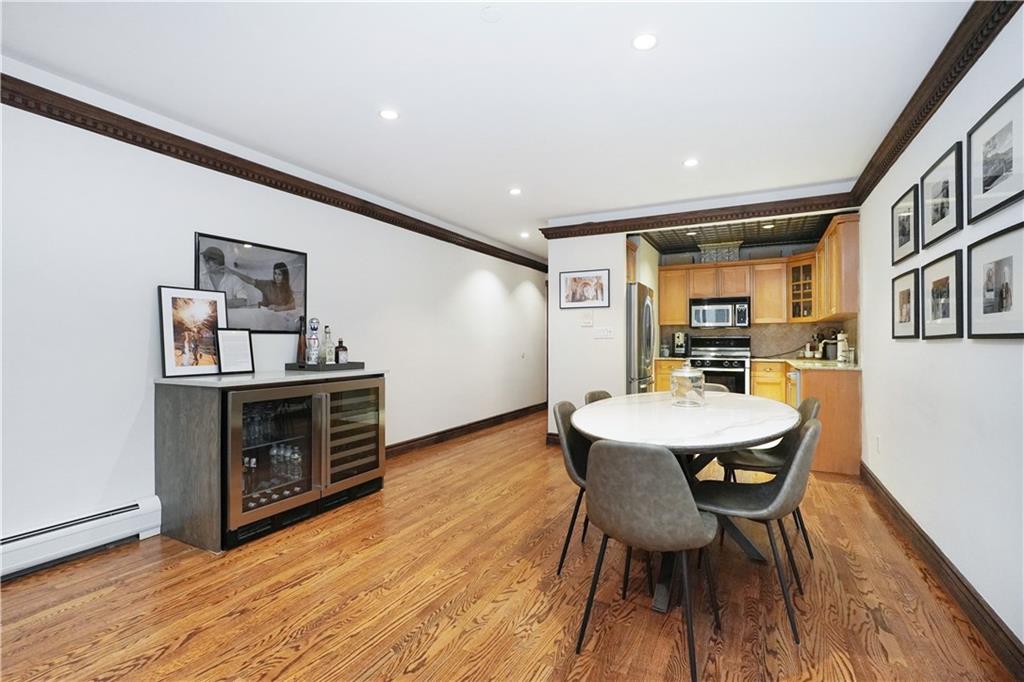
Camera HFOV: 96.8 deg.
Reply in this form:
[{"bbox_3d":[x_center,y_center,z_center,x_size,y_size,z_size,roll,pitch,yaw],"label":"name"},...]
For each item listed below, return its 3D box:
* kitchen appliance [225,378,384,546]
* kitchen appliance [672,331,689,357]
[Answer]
[{"bbox_3d":[-1.506,0.700,3.127,0.600,0.870,1.190,0,0,29],"label":"kitchen appliance"},{"bbox_3d":[2.407,0.050,6.525,0.180,0.345,0.330,0,0,28],"label":"kitchen appliance"}]

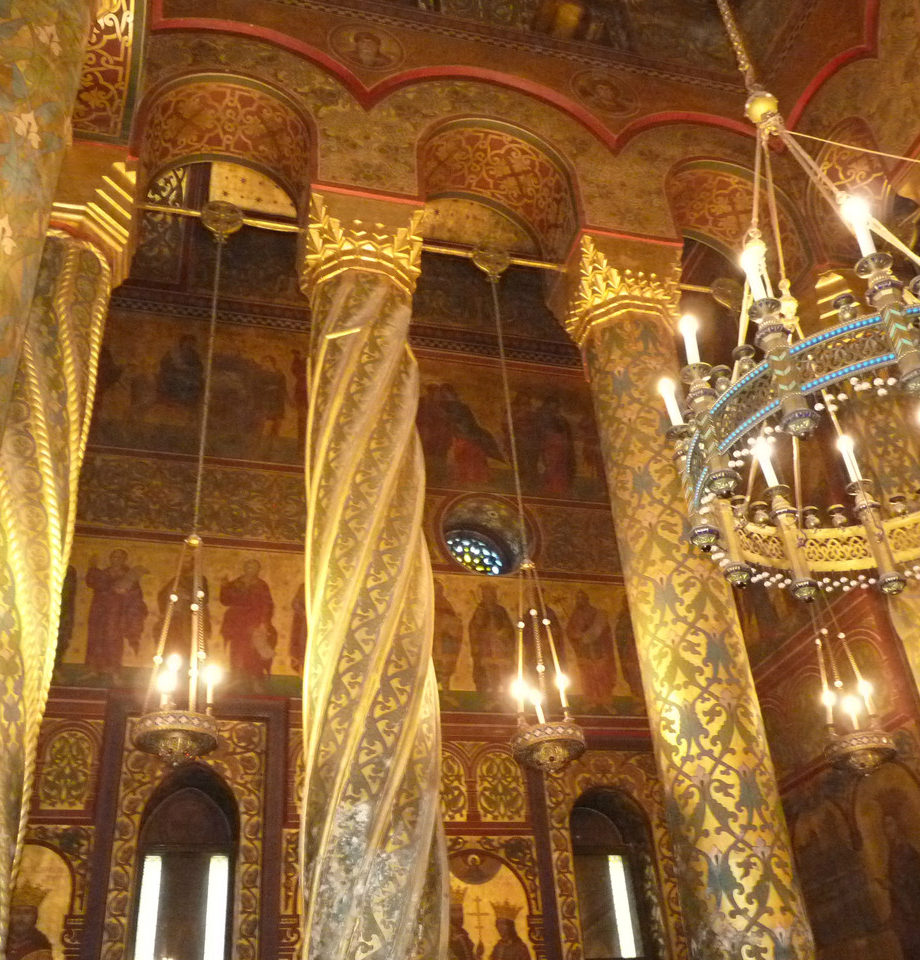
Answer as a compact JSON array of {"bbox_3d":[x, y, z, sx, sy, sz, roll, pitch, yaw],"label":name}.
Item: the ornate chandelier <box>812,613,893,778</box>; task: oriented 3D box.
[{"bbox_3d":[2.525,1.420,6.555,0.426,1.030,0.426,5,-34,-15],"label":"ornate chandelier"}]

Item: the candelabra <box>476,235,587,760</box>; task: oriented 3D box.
[{"bbox_3d":[0.393,-0.080,6.878,0.426,4.197,0.426,5,-34,-15],"label":"candelabra"}]

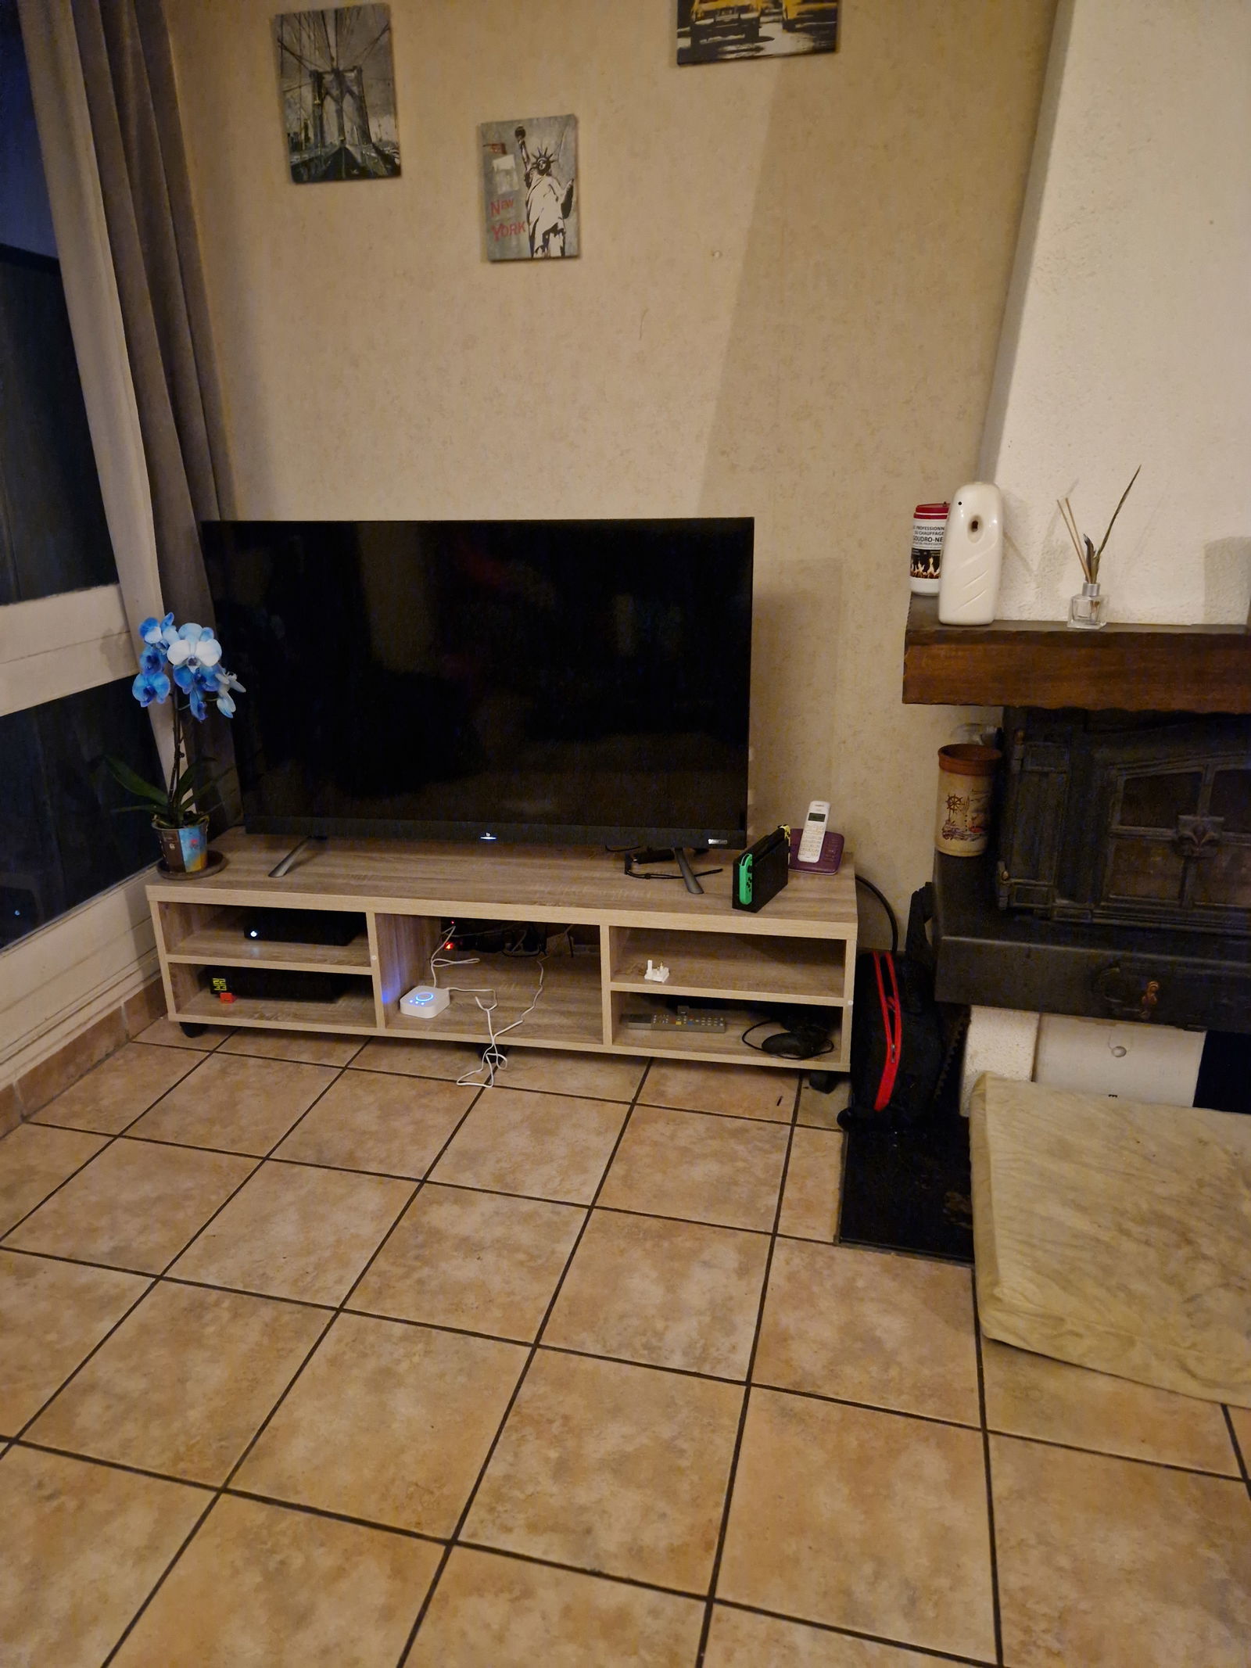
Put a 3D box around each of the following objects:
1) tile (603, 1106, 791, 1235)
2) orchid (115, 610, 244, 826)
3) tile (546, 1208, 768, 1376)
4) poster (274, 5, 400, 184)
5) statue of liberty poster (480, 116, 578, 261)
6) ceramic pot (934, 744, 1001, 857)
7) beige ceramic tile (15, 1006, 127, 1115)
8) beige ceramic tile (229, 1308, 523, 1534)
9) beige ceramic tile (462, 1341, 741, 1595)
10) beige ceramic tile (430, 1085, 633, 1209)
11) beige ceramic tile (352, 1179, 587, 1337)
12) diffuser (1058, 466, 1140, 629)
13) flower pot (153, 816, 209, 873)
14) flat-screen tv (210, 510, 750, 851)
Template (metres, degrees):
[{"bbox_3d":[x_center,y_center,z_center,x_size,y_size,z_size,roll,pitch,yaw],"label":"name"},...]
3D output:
[{"bbox_3d":[0.146,0.657,2.195,0.333,0.010,0.333,4,21,13],"label":"tile"},{"bbox_3d":[-0.992,-0.233,2.417,0.260,0.473,0.180,3,21,11],"label":"orchid"},{"bbox_3d":[0.064,0.772,1.879,0.333,0.010,0.333,4,21,13],"label":"tile"},{"bbox_3d":[-0.574,-1.487,2.239,0.243,0.295,0.018,3,21,11],"label":"poster"},{"bbox_3d":[-0.198,-1.364,2.353,0.201,0.259,0.020,3,21,11],"label":"statue of liberty poster"},{"bbox_3d":[0.772,-0.075,2.508,0.136,0.227,0.136,4,21,13],"label":"ceramic pot"},{"bbox_3d":[-1.245,0.510,2.502,0.010,0.085,0.327,5,21,16],"label":"beige ceramic tile"},{"bbox_3d":[-0.345,0.855,1.630,0.333,0.010,0.333,4,21,14],"label":"beige ceramic tile"},{"bbox_3d":[-0.018,0.887,1.569,0.333,0.010,0.333,4,21,13],"label":"beige ceramic tile"},{"bbox_3d":[-0.186,0.634,2.267,0.333,0.010,0.333,4,21,13],"label":"beige ceramic tile"},{"bbox_3d":[-0.267,0.749,1.957,0.333,0.010,0.333,4,21,13],"label":"beige ceramic tile"},{"bbox_3d":[0.718,-0.447,1.728,0.115,0.243,0.075,3,21,11],"label":"diffuser"},{"bbox_3d":[-1.031,0.028,2.591,0.122,0.100,0.122,-1,20,0],"label":"flower pot"},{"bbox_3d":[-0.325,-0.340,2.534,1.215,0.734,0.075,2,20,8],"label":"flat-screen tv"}]

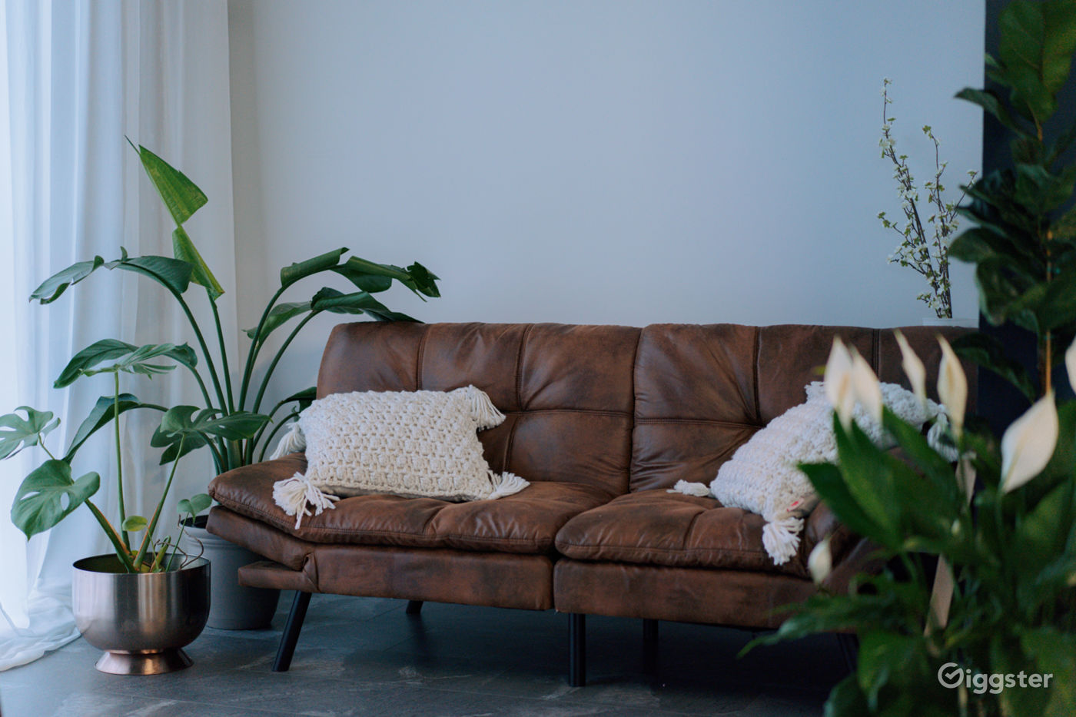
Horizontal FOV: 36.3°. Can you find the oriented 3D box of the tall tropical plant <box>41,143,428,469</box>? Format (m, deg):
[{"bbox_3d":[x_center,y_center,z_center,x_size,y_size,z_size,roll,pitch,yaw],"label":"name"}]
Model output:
[{"bbox_3d":[-0.765,-0.083,4.351,0.990,0.940,0.600,0,3,0],"label":"tall tropical plant"}]

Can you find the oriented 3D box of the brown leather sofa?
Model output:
[{"bbox_3d":[0.175,0.333,3.954,1.810,0.810,0.840,1,3,21],"label":"brown leather sofa"}]

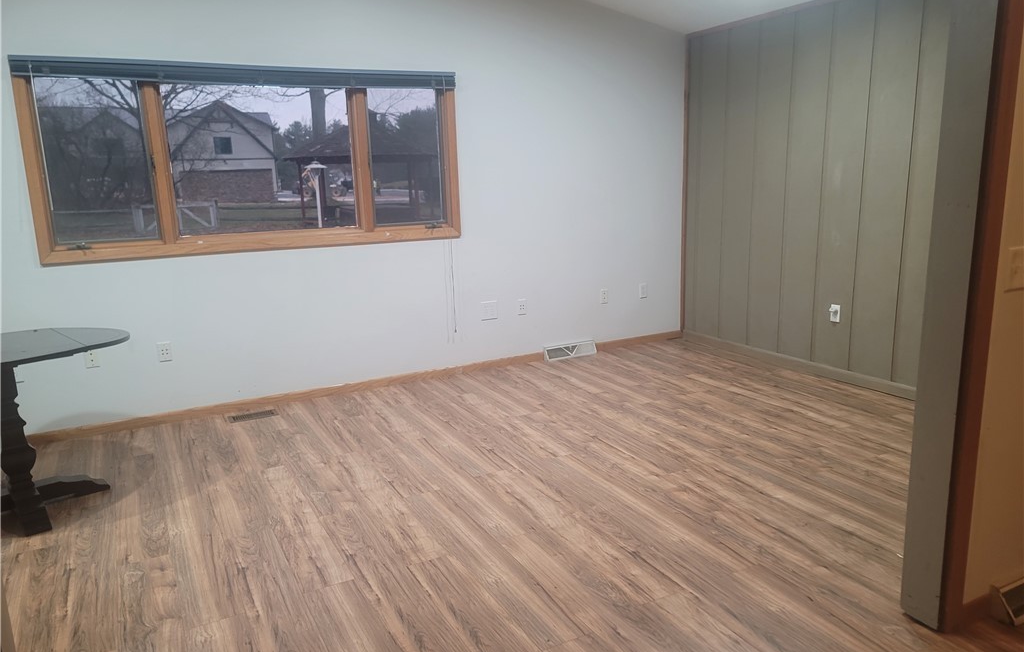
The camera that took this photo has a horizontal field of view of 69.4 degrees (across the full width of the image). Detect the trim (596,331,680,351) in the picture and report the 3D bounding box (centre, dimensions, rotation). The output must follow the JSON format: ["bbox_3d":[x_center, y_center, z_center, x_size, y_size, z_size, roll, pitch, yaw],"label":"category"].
[{"bbox_3d":[1.055,0.119,6.099,0.879,0.070,0.020,-8,13,-28],"label":"trim"}]

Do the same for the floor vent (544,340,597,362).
[{"bbox_3d":[0.461,0.193,5.743,0.464,0.102,0.081,-8,13,-28],"label":"floor vent"}]

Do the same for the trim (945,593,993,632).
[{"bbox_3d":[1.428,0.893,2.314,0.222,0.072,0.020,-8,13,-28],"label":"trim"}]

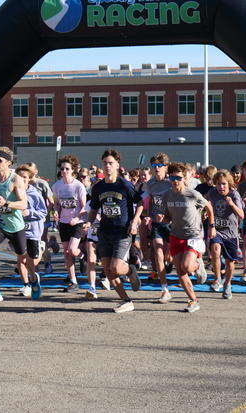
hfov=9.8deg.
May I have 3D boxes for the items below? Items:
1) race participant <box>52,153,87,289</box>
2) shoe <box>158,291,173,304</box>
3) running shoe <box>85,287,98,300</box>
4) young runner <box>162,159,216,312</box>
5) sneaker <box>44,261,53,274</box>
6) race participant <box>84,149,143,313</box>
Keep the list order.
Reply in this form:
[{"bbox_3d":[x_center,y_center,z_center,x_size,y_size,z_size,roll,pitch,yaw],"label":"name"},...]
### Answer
[{"bbox_3d":[-0.668,0.198,17.842,0.460,1.706,0.720,0,1,22],"label":"race participant"},{"bbox_3d":[0.478,1.019,16.105,0.100,0.125,0.280,1,13,27],"label":"shoe"},{"bbox_3d":[-0.371,1.009,16.686,0.095,0.115,0.260,0,-4,22],"label":"running shoe"},{"bbox_3d":[0.670,0.314,15.088,0.560,1.573,0.780,0,1,16],"label":"young runner"},{"bbox_3d":[-1.095,0.908,21.116,0.100,0.120,0.270,0,21,12],"label":"sneaker"},{"bbox_3d":[-0.100,0.243,15.087,0.580,1.715,0.820,0,1,18],"label":"race participant"}]

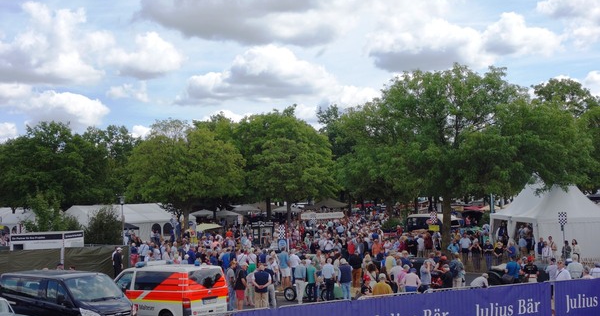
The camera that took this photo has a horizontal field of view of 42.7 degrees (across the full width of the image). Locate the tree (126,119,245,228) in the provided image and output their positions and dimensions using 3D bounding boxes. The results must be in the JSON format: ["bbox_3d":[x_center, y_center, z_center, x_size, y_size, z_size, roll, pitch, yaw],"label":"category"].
[{"bbox_3d":[-7.708,2.092,51.965,8.004,9.572,7.800,-1,-3,0],"label":"tree"}]

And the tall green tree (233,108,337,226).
[{"bbox_3d":[-1.256,1.446,72.009,9.580,12.431,9.200,-1,-3,0],"label":"tall green tree"}]

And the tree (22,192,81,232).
[{"bbox_3d":[-15.243,4.479,46.858,3.500,4.614,3.400,-1,-3,0],"label":"tree"}]

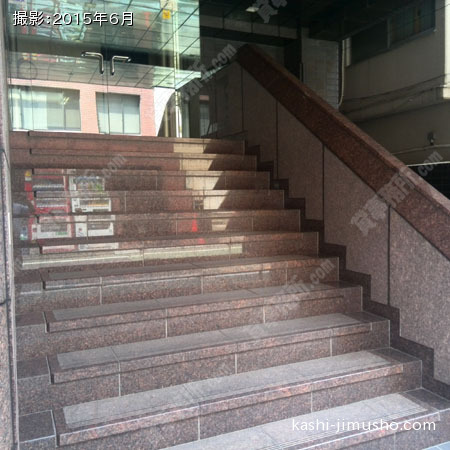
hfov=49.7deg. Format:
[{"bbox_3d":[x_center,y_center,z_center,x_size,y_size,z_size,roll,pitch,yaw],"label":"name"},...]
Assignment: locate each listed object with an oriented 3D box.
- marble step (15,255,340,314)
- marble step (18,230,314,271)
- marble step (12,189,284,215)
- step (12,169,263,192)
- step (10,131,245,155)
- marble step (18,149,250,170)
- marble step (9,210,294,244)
[{"bbox_3d":[-0.219,0.363,3.256,2.194,0.172,0.277,-3,4,-23],"label":"marble step"},{"bbox_3d":[-0.327,0.176,3.489,2.194,0.172,0.277,-3,4,-23],"label":"marble step"},{"bbox_3d":[-0.541,-0.199,3.954,2.194,0.172,0.277,-3,4,-23],"label":"marble step"},{"bbox_3d":[-0.648,-0.386,4.187,2.194,0.172,0.277,-3,4,-23],"label":"step"},{"bbox_3d":[-0.848,-0.748,4.626,2.192,0.172,0.310,-2,4,-25],"label":"step"},{"bbox_3d":[-0.755,-0.574,4.420,2.194,0.172,0.277,-3,4,-23],"label":"marble step"},{"bbox_3d":[-0.434,-0.012,3.722,2.194,0.172,0.277,-3,4,-23],"label":"marble step"}]

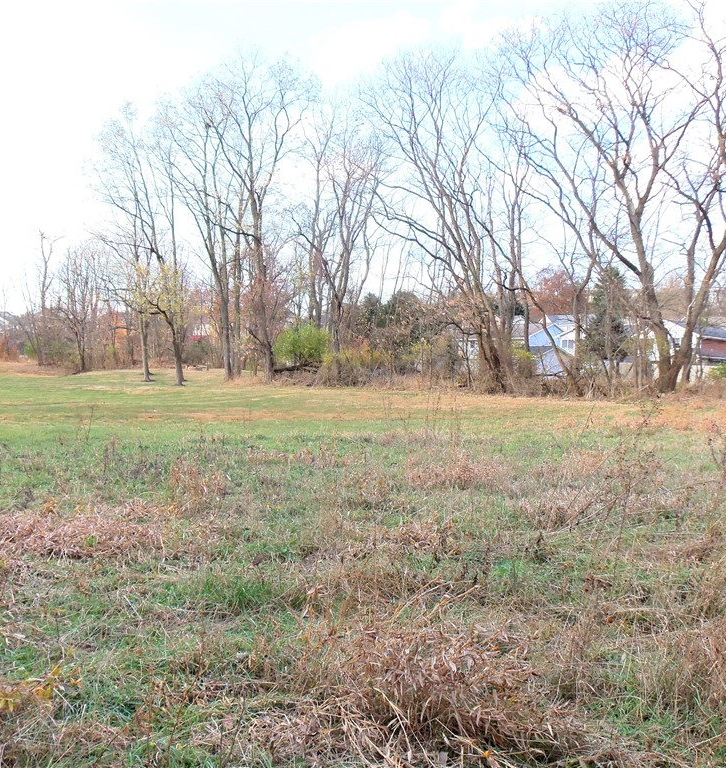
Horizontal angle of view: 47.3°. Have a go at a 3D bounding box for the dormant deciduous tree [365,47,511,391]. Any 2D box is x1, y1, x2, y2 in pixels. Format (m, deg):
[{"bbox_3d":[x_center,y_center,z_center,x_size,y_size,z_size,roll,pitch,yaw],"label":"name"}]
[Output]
[{"bbox_3d":[3.530,-7.383,37.729,6.650,15.380,6.600,0,2,0],"label":"dormant deciduous tree"}]

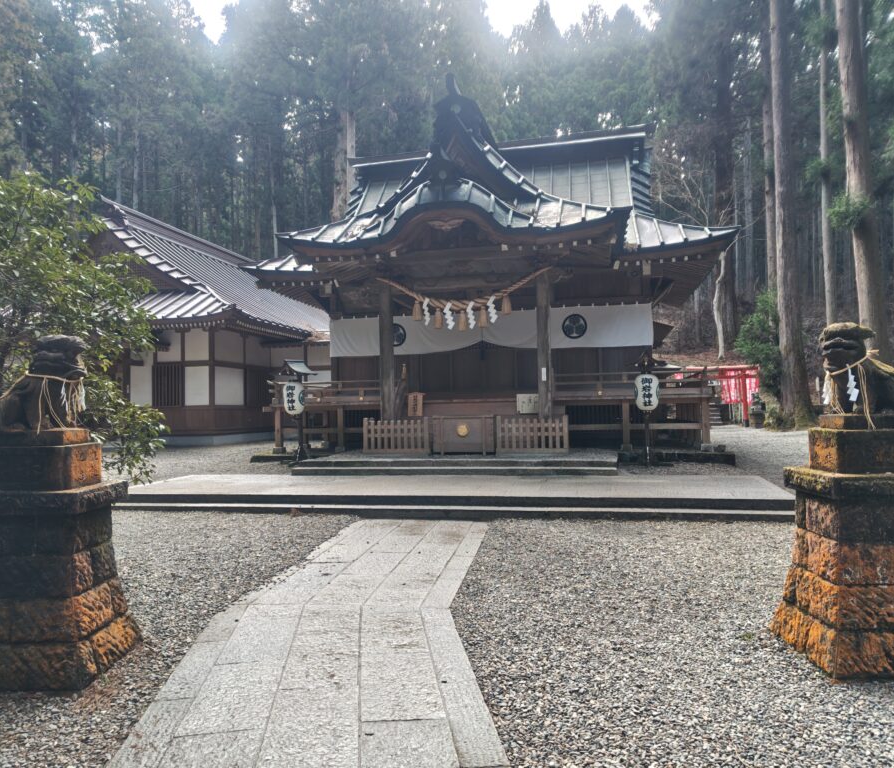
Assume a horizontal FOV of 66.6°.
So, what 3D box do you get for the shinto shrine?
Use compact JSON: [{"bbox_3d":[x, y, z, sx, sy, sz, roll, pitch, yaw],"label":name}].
[{"bbox_3d":[1.104,-2.647,20.026,12.600,8.850,10.400,-1,-2,13],"label":"shinto shrine"}]

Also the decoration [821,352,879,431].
[{"bbox_3d":[2.550,0.030,4.300,0.340,0.490,0.270,-1,-2,-2],"label":"decoration"}]

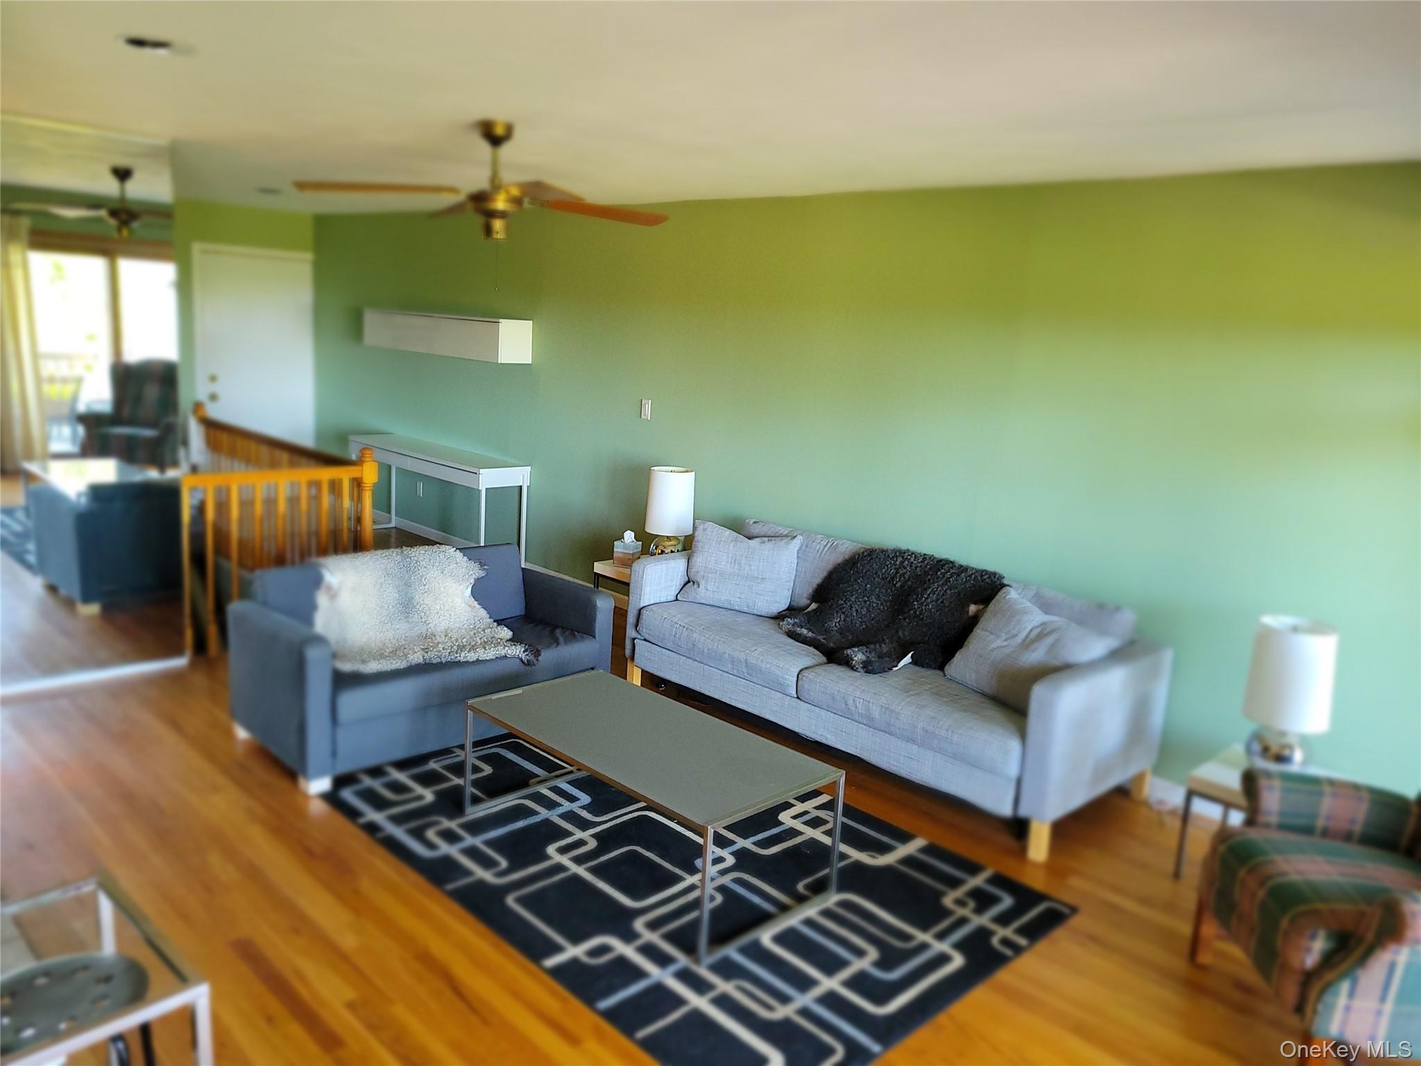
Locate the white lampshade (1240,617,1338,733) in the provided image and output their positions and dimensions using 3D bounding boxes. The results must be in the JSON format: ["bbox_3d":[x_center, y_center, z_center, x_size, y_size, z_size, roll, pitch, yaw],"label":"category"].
[{"bbox_3d":[1.967,0.478,3.614,0.262,0.345,0.262,14,15,43],"label":"white lampshade"}]

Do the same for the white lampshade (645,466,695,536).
[{"bbox_3d":[-0.217,-0.166,5.890,0.265,0.345,0.265,3,11,-1],"label":"white lampshade"}]

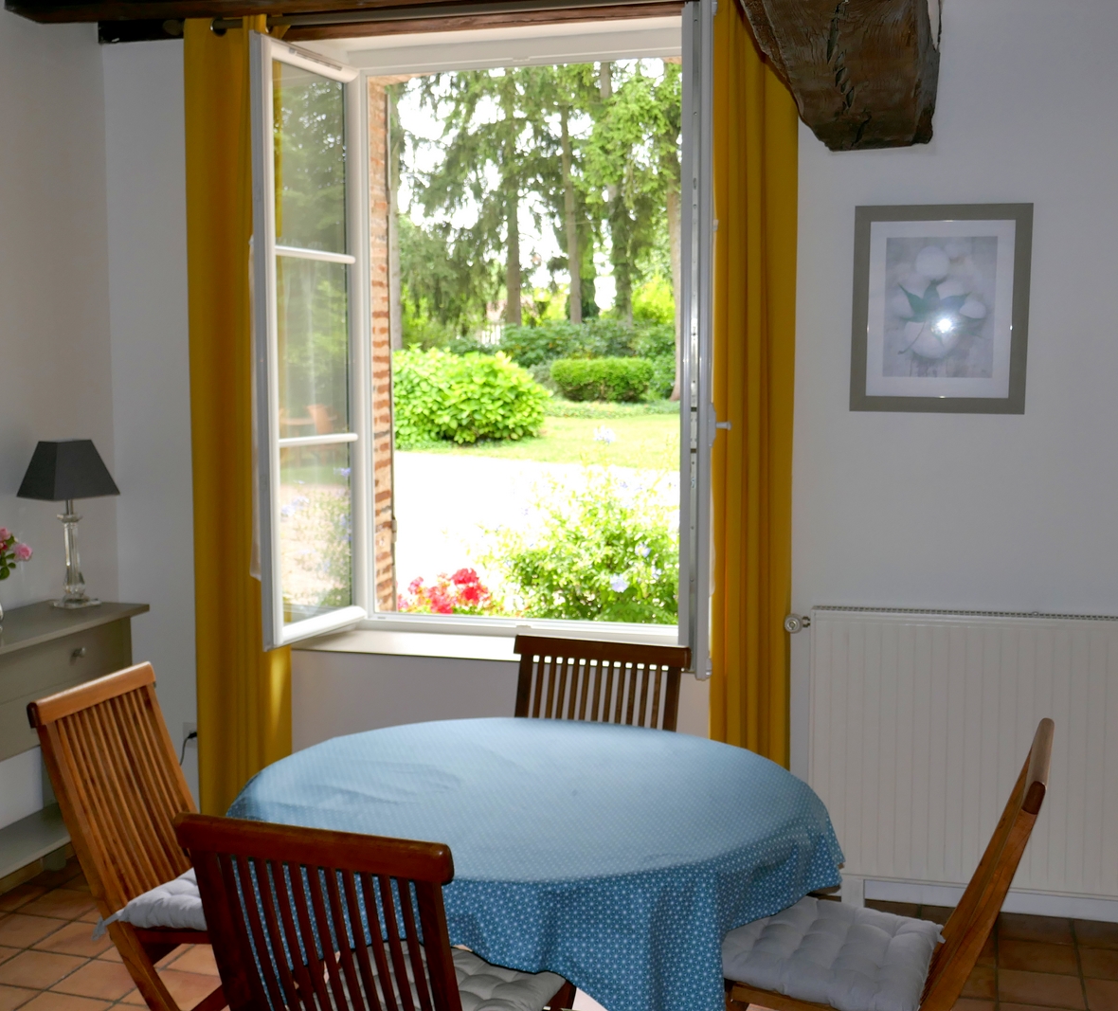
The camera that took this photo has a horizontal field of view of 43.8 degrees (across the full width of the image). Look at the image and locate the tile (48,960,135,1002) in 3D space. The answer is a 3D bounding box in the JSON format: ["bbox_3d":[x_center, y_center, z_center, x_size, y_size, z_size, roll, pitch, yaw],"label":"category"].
[{"bbox_3d":[-1.171,1.227,3.580,0.198,0.012,0.193,2,6,16],"label":"tile"}]

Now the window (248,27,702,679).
[{"bbox_3d":[-0.167,-0.501,4.360,1.380,1.940,0.620,2,6,16],"label":"window"}]

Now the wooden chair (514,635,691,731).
[{"bbox_3d":[0.021,0.808,3.320,0.465,0.877,0.590,2,6,18],"label":"wooden chair"}]

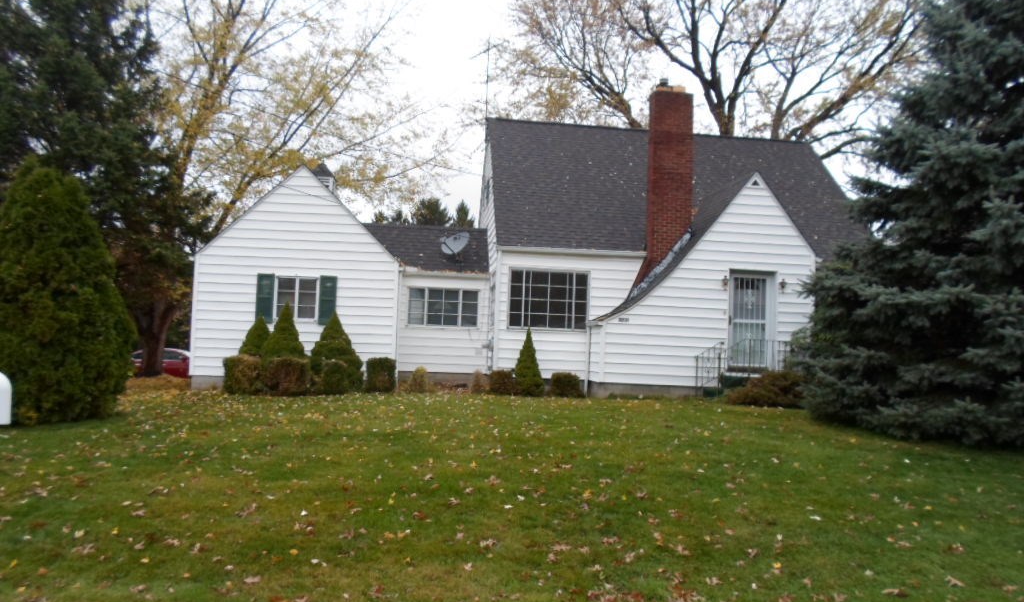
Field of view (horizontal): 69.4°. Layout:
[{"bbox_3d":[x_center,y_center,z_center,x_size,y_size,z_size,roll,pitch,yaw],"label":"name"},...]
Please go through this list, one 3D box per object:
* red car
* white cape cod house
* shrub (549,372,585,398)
[{"bbox_3d":[-13.655,2.592,28.960,4.700,1.470,1.830,2,-3,-5],"label":"red car"},{"bbox_3d":[0.594,-1.330,19.582,15.700,7.350,9.100,2,-3,-5],"label":"white cape cod house"},{"bbox_3d":[1.160,1.761,15.615,0.700,0.550,0.680,2,-3,-5],"label":"shrub"}]

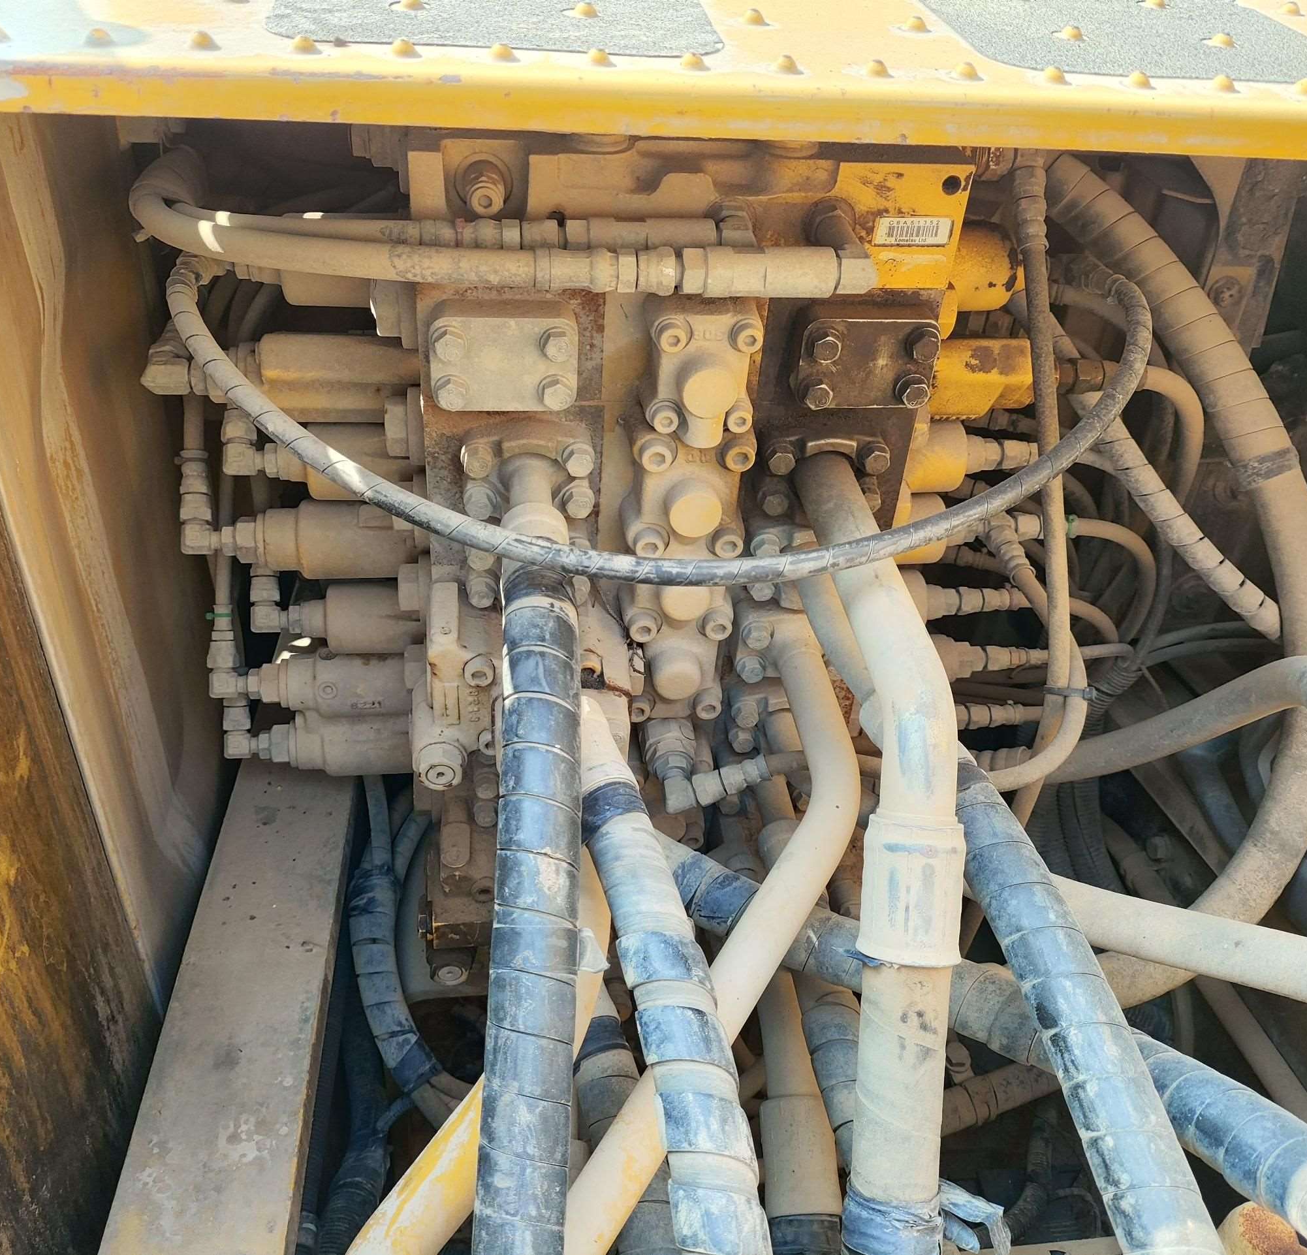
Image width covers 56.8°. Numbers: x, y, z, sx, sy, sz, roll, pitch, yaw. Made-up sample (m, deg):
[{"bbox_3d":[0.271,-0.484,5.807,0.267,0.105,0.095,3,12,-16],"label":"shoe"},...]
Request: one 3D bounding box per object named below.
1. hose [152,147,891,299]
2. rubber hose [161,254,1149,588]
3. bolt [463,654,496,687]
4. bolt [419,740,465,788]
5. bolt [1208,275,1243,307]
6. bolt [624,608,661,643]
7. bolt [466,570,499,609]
[{"bbox_3d":[-0.079,-0.204,0.595,0.356,0.037,0.153,-2,38,-7],"label":"hose"},{"bbox_3d":[0.028,-0.118,0.656,0.552,0.046,0.189,-4,80,-13],"label":"rubber hose"},{"bbox_3d":[-0.099,0.024,0.685,0.017,0.017,0.011,-2,38,-7],"label":"bolt"},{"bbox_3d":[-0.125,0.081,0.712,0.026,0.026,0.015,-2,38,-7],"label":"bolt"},{"bbox_3d":[0.369,-0.216,0.779,0.020,0.020,0.010,-2,38,-7],"label":"bolt"},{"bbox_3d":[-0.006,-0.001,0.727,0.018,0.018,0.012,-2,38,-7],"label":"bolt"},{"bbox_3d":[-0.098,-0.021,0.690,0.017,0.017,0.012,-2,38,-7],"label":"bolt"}]

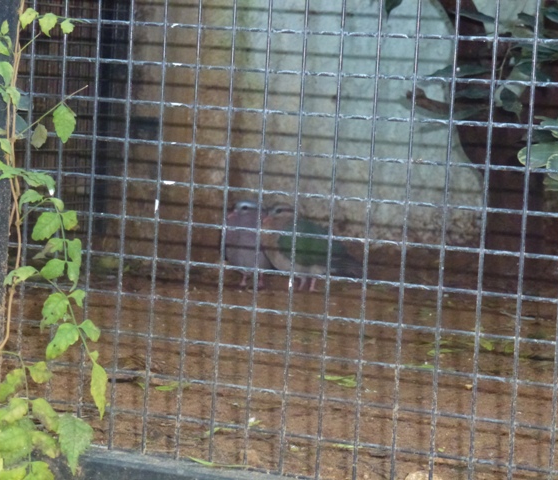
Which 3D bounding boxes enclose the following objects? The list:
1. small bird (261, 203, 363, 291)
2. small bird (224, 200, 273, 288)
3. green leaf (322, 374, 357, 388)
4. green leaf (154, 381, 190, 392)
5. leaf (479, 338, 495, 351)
[{"bbox_3d":[0.067,0.014,4.150,0.220,0.172,0.100,-1,7,-33],"label":"small bird"},{"bbox_3d":[-0.057,0.010,4.180,0.100,0.172,0.200,5,6,17],"label":"small bird"},{"bbox_3d":[0.090,0.210,3.100,0.053,0.013,0.050,3,6,0],"label":"green leaf"},{"bbox_3d":[-0.154,0.210,3.000,0.052,0.011,0.045,3,6,0],"label":"green leaf"},{"bbox_3d":[0.353,0.178,3.550,0.032,0.013,0.038,3,6,0],"label":"leaf"}]

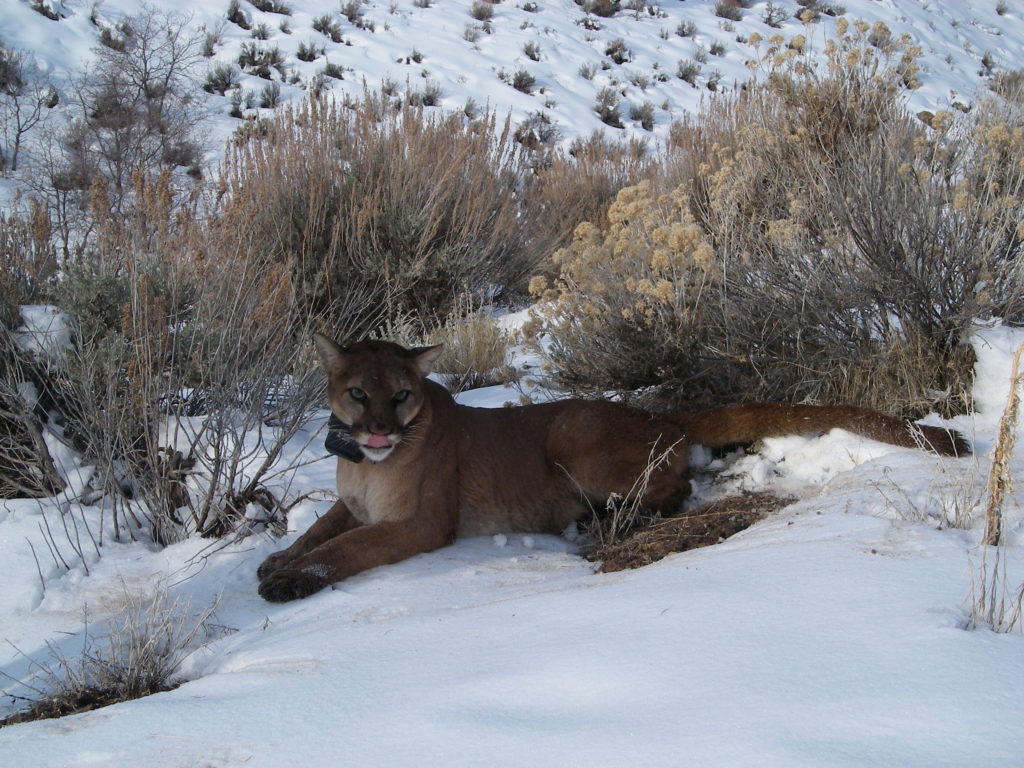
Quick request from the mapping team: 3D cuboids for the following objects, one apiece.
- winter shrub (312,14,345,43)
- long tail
[{"bbox_3d":[-3.384,-6.555,30.000,0.590,0.516,0.561,0,13,0],"label":"winter shrub"},{"bbox_3d":[0.734,0.105,3.770,0.738,0.115,0.130,-4,14,-16],"label":"long tail"}]

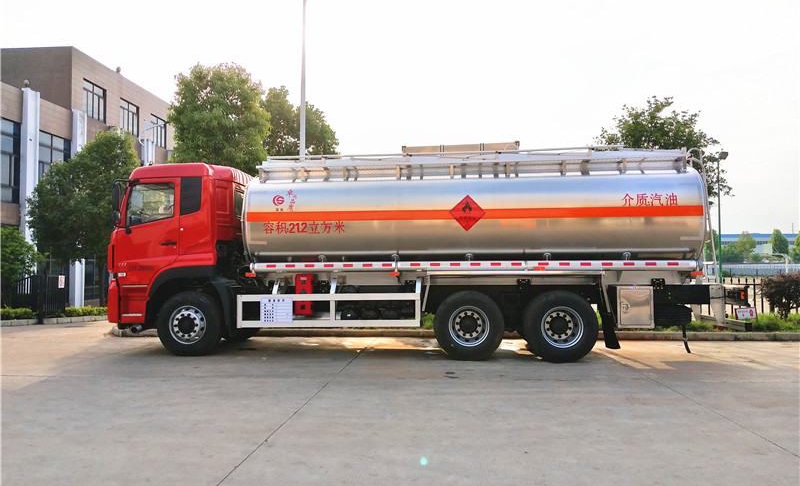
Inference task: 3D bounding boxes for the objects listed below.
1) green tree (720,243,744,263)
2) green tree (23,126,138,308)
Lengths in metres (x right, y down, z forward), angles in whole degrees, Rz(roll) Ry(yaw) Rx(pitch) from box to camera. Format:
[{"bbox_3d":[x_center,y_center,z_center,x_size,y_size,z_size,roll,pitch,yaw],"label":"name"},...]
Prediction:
[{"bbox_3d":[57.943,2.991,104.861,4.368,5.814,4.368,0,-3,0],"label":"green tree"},{"bbox_3d":[-9.706,-0.672,18.863,4.111,5.714,4.111,0,-3,0],"label":"green tree"}]

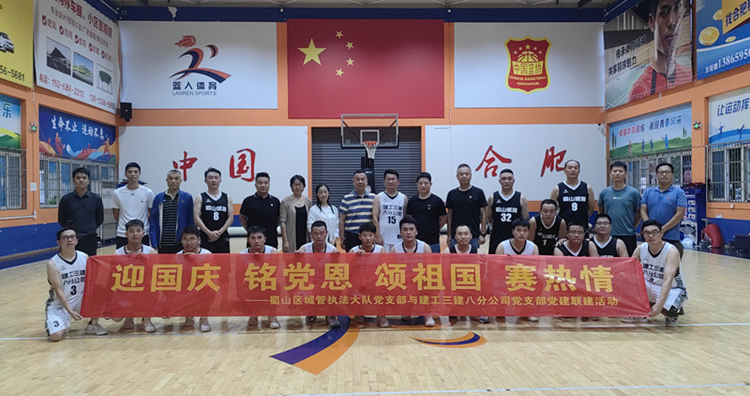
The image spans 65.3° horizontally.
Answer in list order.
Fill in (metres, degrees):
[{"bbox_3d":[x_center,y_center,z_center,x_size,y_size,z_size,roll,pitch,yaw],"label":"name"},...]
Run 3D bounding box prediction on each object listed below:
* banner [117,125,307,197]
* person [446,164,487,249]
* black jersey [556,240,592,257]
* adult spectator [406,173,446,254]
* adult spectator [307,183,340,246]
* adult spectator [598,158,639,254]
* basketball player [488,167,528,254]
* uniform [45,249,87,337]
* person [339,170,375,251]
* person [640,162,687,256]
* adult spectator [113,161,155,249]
[{"bbox_3d":[-5.672,-1.147,20.537,6.572,2.716,0.050,-1,1,-2],"label":"banner"},{"bbox_3d":[1.092,0.488,6.925,0.510,1.780,0.300,-1,0,0],"label":"person"},{"bbox_3d":[2.222,0.756,6.507,0.420,0.600,0.280,0,0,12],"label":"black jersey"},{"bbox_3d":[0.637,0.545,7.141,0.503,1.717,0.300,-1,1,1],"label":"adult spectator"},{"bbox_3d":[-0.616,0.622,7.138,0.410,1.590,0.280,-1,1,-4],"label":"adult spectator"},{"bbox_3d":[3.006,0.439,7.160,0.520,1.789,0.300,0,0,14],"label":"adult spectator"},{"bbox_3d":[1.582,0.515,6.925,0.520,1.716,0.310,-1,0,0],"label":"basketball player"},{"bbox_3d":[-3.151,0.977,6.052,0.500,0.848,0.380,-1,1,-26],"label":"uniform"},{"bbox_3d":[-0.196,0.531,6.855,0.500,1.719,0.300,-1,0,-3],"label":"person"},{"bbox_3d":[3.548,0.474,7.167,0.540,1.798,0.330,0,1,12],"label":"person"},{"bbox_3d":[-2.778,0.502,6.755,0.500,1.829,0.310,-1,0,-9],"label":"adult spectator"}]

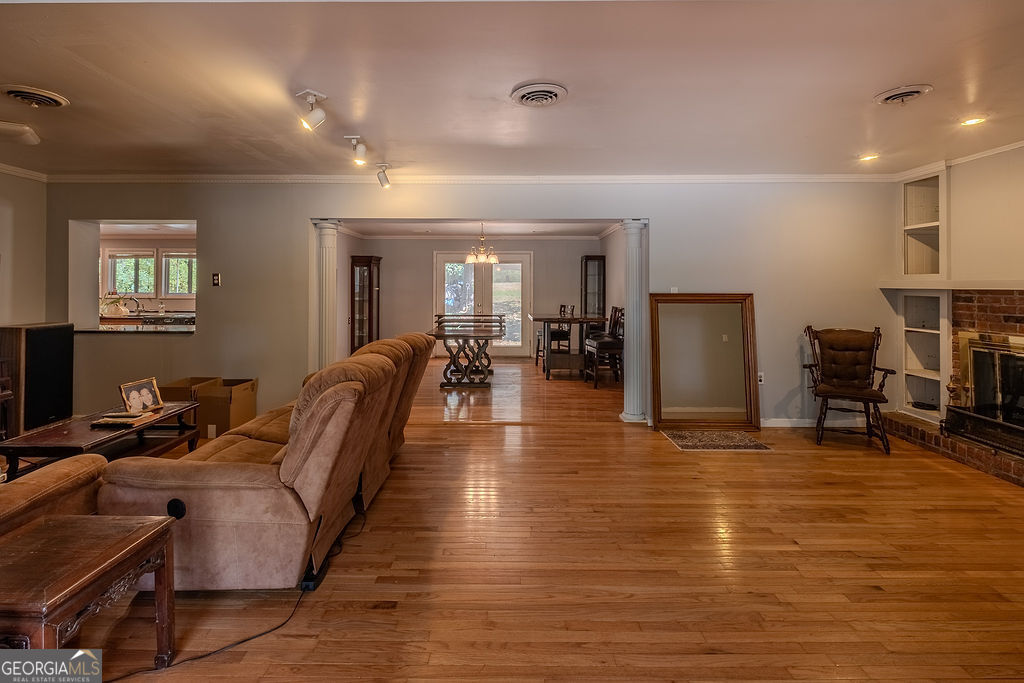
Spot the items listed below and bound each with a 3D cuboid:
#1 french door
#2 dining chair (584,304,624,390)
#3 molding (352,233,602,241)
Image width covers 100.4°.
[{"bbox_3d":[-0.574,-0.735,8.470,1.970,2.110,0.110,0,3,0],"label":"french door"},{"bbox_3d":[1.345,0.075,5.930,0.530,1.060,0.450,-1,4,-10],"label":"dining chair"},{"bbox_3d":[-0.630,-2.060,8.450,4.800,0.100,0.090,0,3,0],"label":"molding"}]

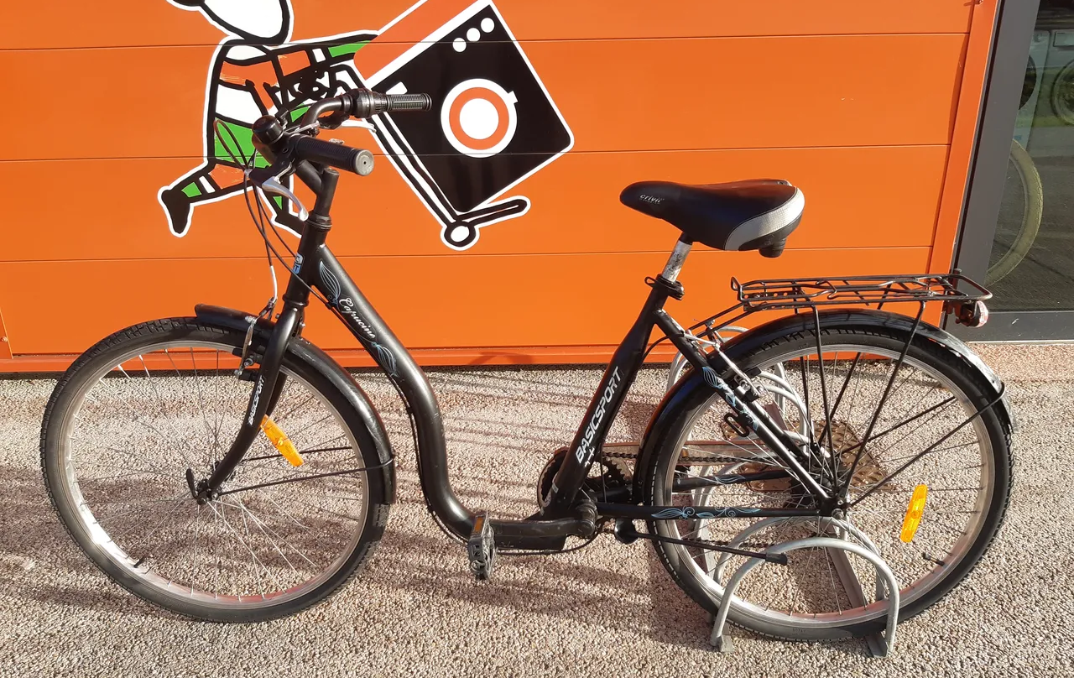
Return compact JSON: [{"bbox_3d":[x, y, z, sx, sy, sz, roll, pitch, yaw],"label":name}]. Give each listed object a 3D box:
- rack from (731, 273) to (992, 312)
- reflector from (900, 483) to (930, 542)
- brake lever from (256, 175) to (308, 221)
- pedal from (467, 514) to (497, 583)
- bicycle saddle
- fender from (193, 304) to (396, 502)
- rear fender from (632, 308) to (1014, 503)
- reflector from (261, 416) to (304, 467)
[{"bbox_3d":[0.511,-0.078,1.304,0.390,0.046,0.138,0,21,4],"label":"rack"},{"bbox_3d":[0.675,0.314,1.443,0.029,0.118,0.014,7,22,1],"label":"reflector"},{"bbox_3d":[-0.323,-0.178,1.027,0.028,0.030,0.118,-20,46,-39],"label":"brake lever"},{"bbox_3d":[-0.092,0.352,1.360,0.042,0.064,0.095,0,21,4],"label":"pedal"},{"bbox_3d":[0.273,-0.193,1.275,0.282,0.112,0.200,0,21,4],"label":"bicycle saddle"},{"bbox_3d":[-0.423,0.126,1.454,0.332,0.402,0.060,-1,21,1],"label":"fender"},{"bbox_3d":[0.496,0.126,1.385,0.662,0.382,0.060,0,21,4],"label":"rear fender"},{"bbox_3d":[-0.468,0.185,1.467,0.029,0.116,0.014,-29,17,14],"label":"reflector"}]

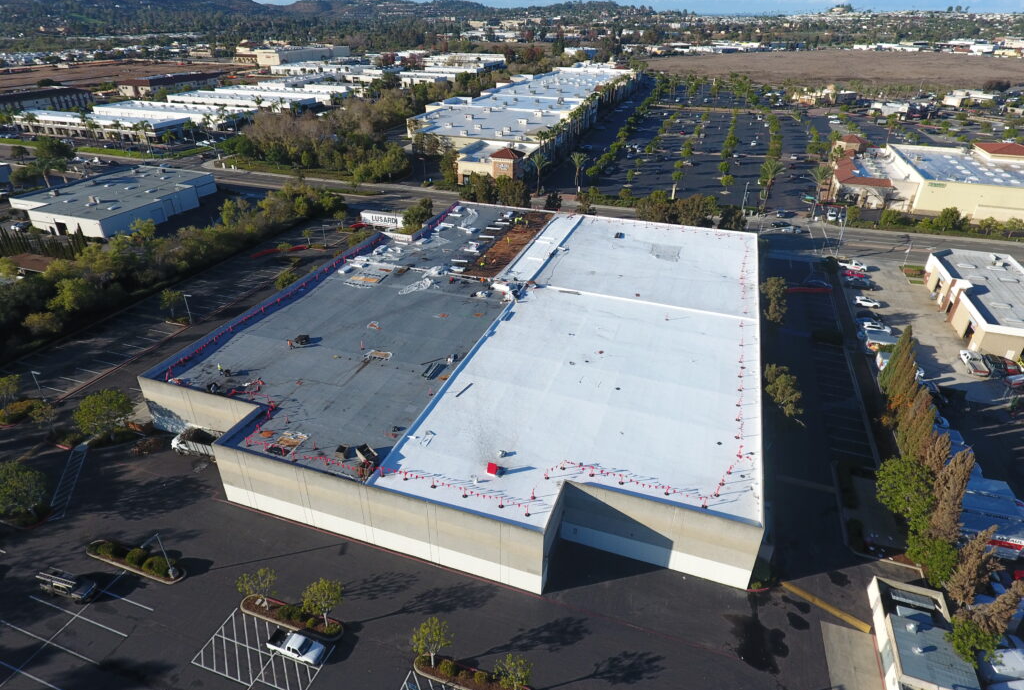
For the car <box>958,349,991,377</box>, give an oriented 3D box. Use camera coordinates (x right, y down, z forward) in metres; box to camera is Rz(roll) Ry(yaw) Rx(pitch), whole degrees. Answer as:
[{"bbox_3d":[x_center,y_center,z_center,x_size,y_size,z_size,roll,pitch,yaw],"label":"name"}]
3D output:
[{"bbox_3d":[73.884,2.723,94.654,2.030,1.950,6.300,9,31,15],"label":"car"}]

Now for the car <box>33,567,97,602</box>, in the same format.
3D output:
[{"bbox_3d":[-42.256,22.897,56.442,5.250,1.900,1.900,8,30,14],"label":"car"}]

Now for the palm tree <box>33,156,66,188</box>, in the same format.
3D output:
[{"bbox_3d":[-141.522,-51.480,180.709,9.000,10.300,9.000,10,31,17],"label":"palm tree"}]

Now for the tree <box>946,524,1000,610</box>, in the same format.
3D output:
[{"bbox_3d":[41.244,20.174,53.016,3.500,10.000,3.500,10,31,17],"label":"tree"}]

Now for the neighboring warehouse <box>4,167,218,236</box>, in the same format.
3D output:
[{"bbox_3d":[-111.223,-42.936,170.257,41.000,5.600,48.000,10,31,17],"label":"neighboring warehouse"}]

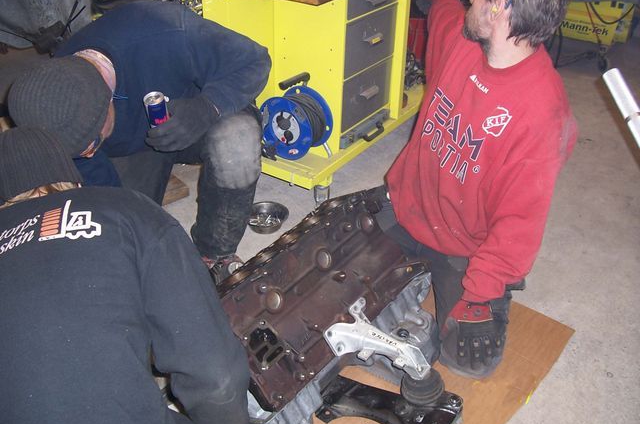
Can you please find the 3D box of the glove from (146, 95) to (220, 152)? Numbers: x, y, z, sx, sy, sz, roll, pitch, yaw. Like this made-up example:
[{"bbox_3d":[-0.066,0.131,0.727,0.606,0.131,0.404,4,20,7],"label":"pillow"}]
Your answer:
[{"bbox_3d":[-0.352,-0.228,1.620,0.190,0.115,0.100,-24,7,-10],"label":"glove"}]

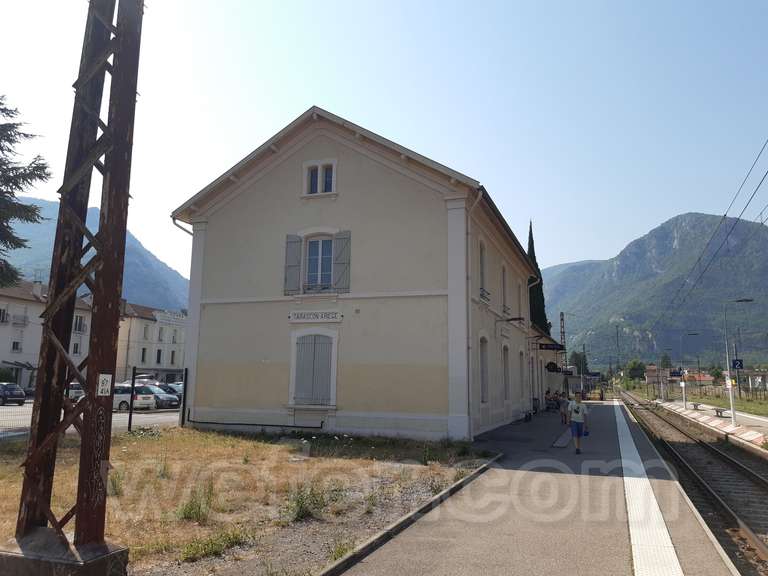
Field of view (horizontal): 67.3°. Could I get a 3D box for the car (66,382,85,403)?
[{"bbox_3d":[-26.281,8.458,46.944,4.200,1.550,1.760,-3,-10,21],"label":"car"}]

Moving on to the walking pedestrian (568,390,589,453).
[{"bbox_3d":[5.141,3.559,15.275,0.530,1.620,0.420,-3,-10,21],"label":"walking pedestrian"}]

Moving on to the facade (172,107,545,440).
[{"bbox_3d":[0.168,0.314,28.702,13.050,12.250,16.500,-3,-10,21],"label":"facade"}]

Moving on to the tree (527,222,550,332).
[{"bbox_3d":[14.064,2.041,53.905,3.200,17.200,3.200,-3,-10,21],"label":"tree"}]

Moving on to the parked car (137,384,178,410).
[{"bbox_3d":[-16.001,7.364,39.543,4.200,1.520,1.770,-3,-10,21],"label":"parked car"}]

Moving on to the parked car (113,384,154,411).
[{"bbox_3d":[-17.074,6.919,37.059,4.400,1.580,1.780,-3,-10,21],"label":"parked car"}]

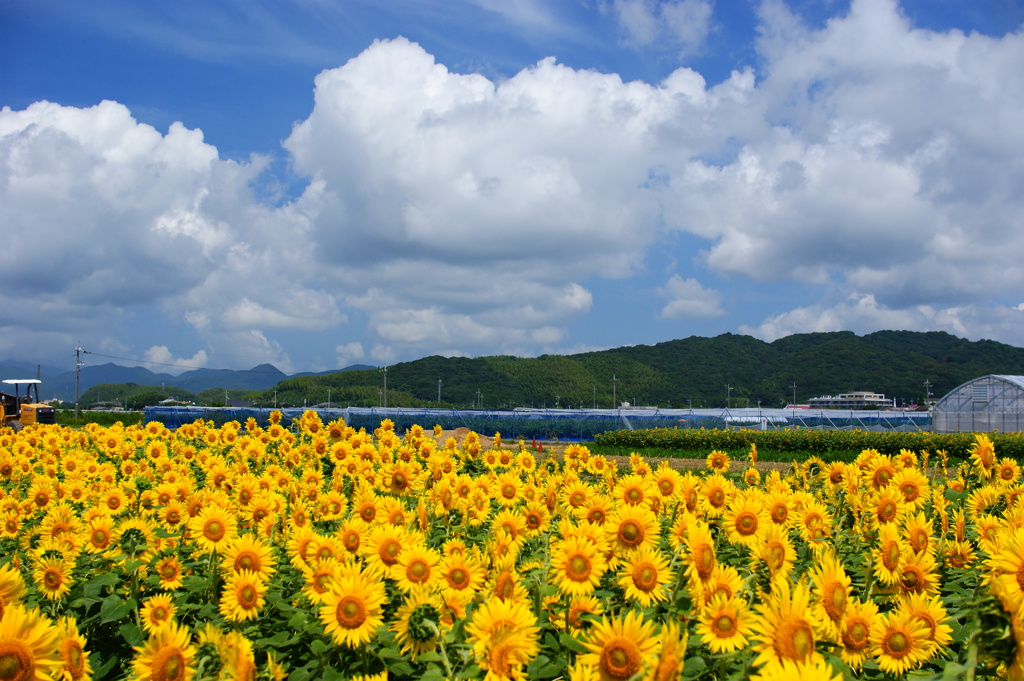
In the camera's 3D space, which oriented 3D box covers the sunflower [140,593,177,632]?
[{"bbox_3d":[-1.313,1.018,4.750,0.145,0.155,0.060,1,-3,-18],"label":"sunflower"}]

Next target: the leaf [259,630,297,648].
[{"bbox_3d":[-0.770,0.982,4.200,0.125,0.050,0.100,0,-3,0],"label":"leaf"}]

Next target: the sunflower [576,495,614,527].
[{"bbox_3d":[0.433,0.898,6.637,0.202,0.208,0.082,0,12,-4],"label":"sunflower"}]

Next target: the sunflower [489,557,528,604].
[{"bbox_3d":[-0.016,0.870,4.600,0.185,0.190,0.070,3,-4,-42],"label":"sunflower"}]

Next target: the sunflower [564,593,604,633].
[{"bbox_3d":[0.261,0.982,4.600,0.160,0.140,0.075,2,-18,-33],"label":"sunflower"}]

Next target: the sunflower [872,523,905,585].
[{"bbox_3d":[1.266,0.720,4.300,0.070,0.210,0.175,-9,-8,42],"label":"sunflower"}]

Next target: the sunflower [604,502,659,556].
[{"bbox_3d":[0.430,0.676,4.600,0.195,0.195,0.070,0,-3,-2],"label":"sunflower"}]

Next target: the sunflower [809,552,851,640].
[{"bbox_3d":[0.819,0.661,3.300,0.075,0.220,0.180,-13,-11,41],"label":"sunflower"}]

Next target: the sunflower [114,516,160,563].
[{"bbox_3d":[-1.631,0.866,5.554,0.204,0.200,0.081,0,2,-8],"label":"sunflower"}]

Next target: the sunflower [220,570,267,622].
[{"bbox_3d":[-0.987,0.943,4.710,0.180,0.190,0.070,1,-11,-26],"label":"sunflower"}]

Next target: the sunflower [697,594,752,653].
[{"bbox_3d":[0.687,0.908,4.116,0.187,0.193,0.076,0,2,6],"label":"sunflower"}]

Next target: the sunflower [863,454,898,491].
[{"bbox_3d":[1.920,0.698,6.610,0.215,0.215,0.080,0,-9,-4],"label":"sunflower"}]

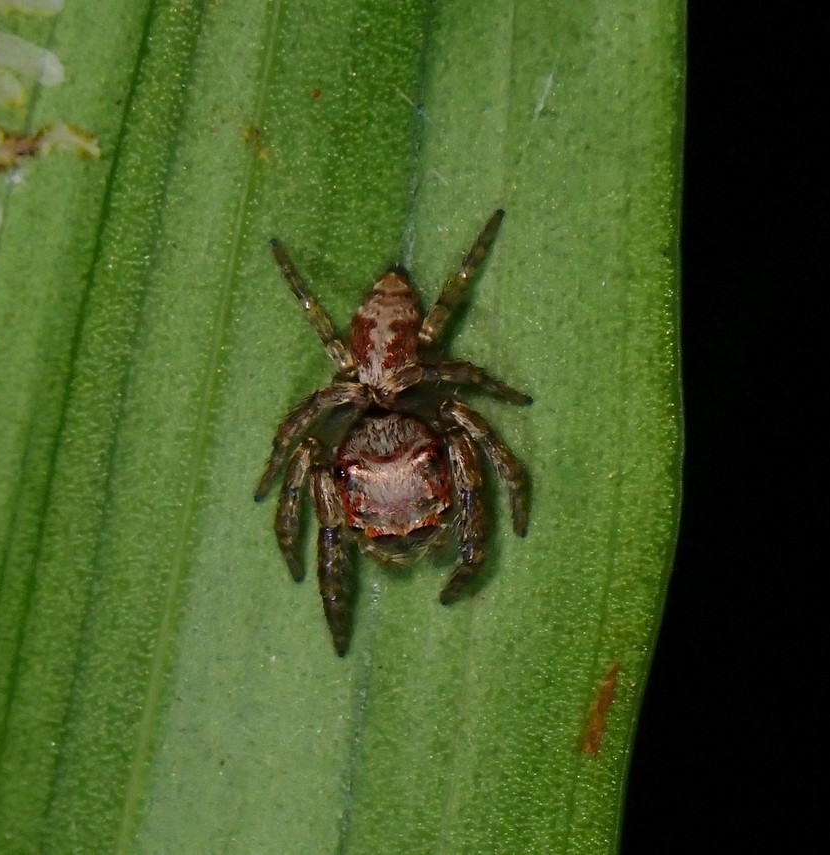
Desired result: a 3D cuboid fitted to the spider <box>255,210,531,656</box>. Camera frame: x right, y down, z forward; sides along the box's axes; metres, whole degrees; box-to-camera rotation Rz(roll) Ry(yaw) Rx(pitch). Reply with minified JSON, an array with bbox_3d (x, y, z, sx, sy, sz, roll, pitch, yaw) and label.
[{"bbox_3d":[0.000,0.000,0.058,0.005,0.008,0.002,0,0,0],"label":"spider"}]

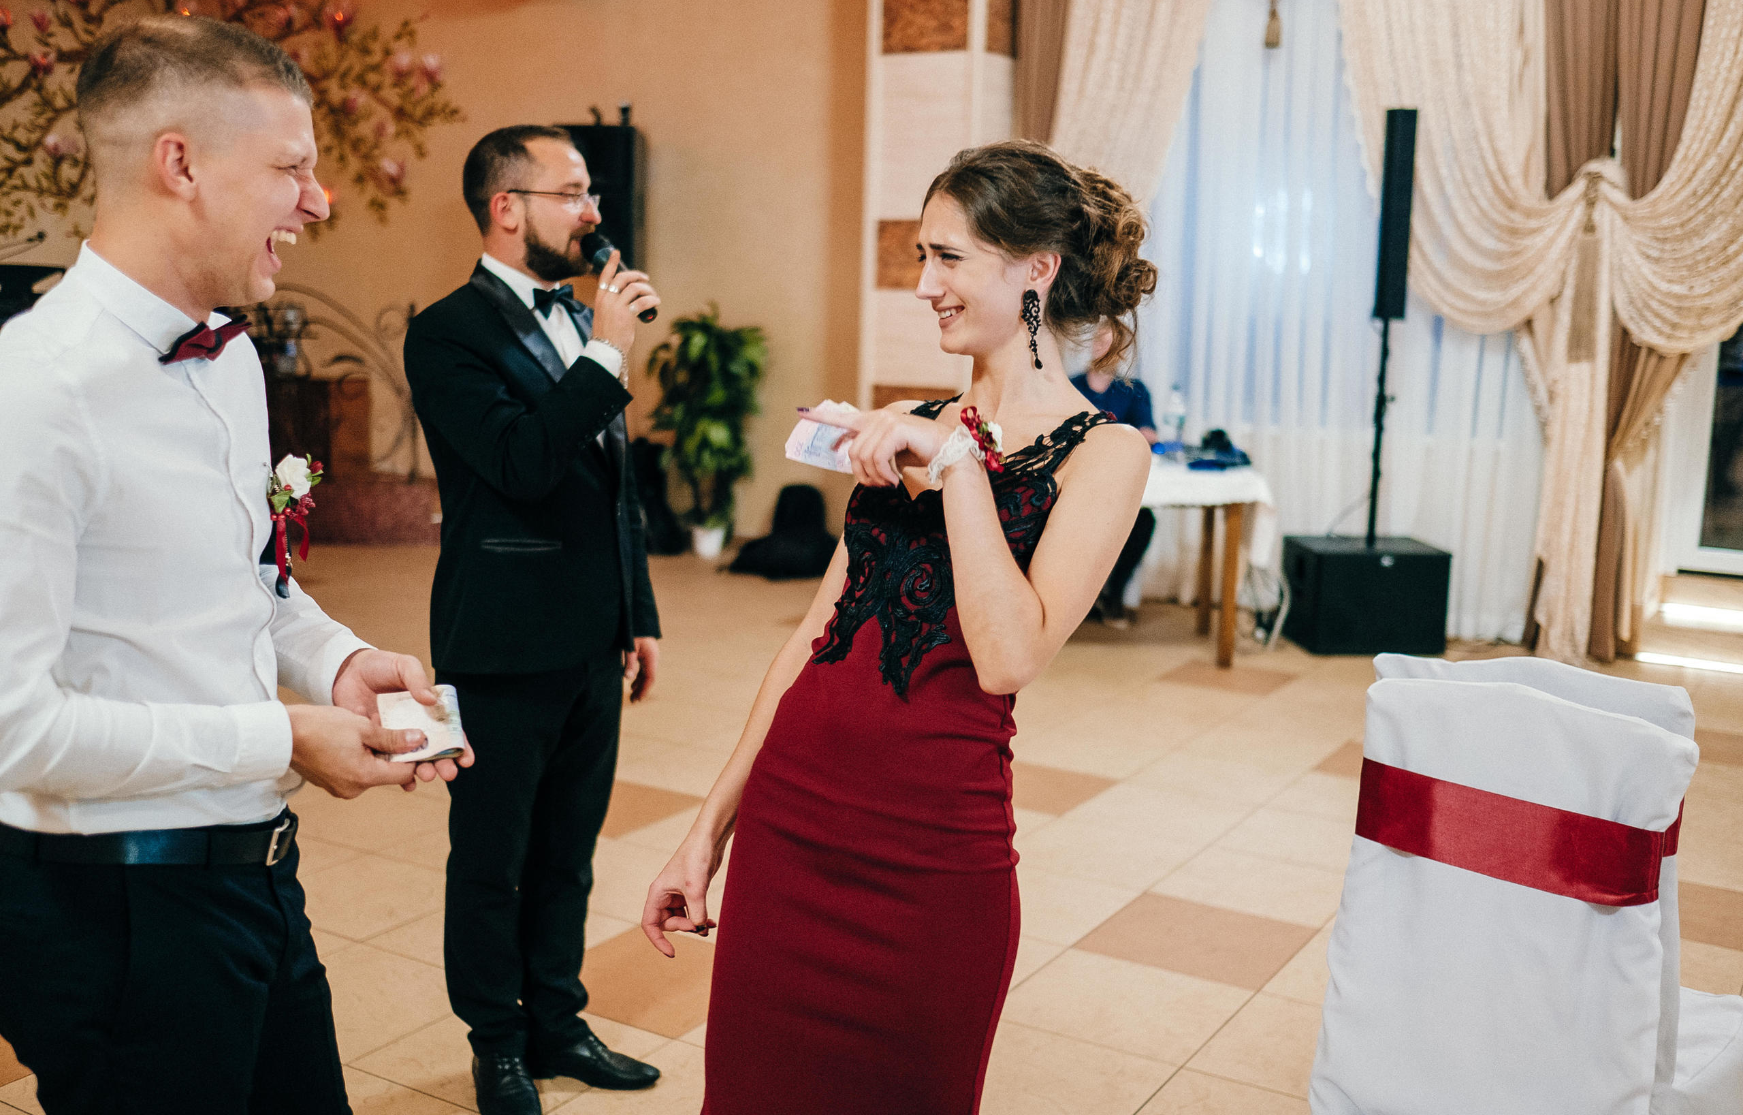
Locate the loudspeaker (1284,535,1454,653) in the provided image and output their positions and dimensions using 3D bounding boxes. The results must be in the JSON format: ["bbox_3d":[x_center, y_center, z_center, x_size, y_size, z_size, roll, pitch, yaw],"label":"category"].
[{"bbox_3d":[2.156,0.167,7.430,0.575,0.443,0.460,1,9,-4],"label":"loudspeaker"}]

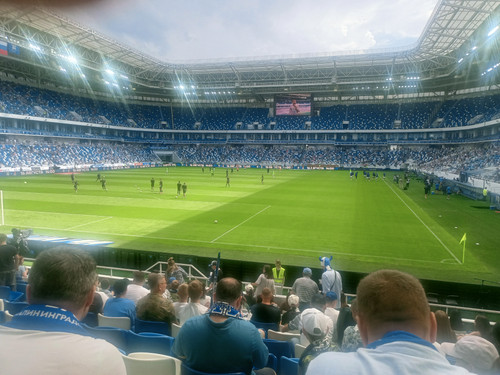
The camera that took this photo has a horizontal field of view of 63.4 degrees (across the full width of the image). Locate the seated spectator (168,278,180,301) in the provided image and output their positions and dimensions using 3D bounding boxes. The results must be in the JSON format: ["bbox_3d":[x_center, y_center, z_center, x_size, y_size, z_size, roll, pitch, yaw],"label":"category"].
[{"bbox_3d":[-1.396,2.360,7.913,0.420,1.220,0.650,3,5,15],"label":"seated spectator"}]

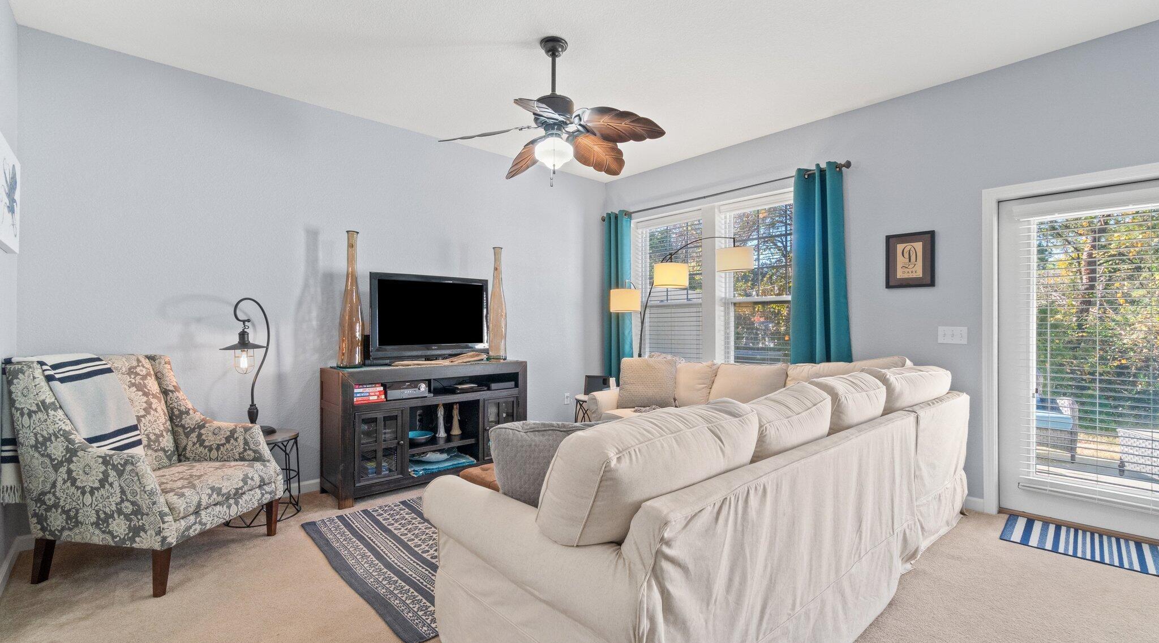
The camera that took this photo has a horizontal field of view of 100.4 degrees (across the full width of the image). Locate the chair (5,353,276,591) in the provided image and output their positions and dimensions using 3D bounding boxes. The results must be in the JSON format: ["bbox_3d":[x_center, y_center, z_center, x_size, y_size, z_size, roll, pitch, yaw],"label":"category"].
[{"bbox_3d":[-2.222,0.724,2.557,0.861,1.040,0.723,0,0,9],"label":"chair"}]

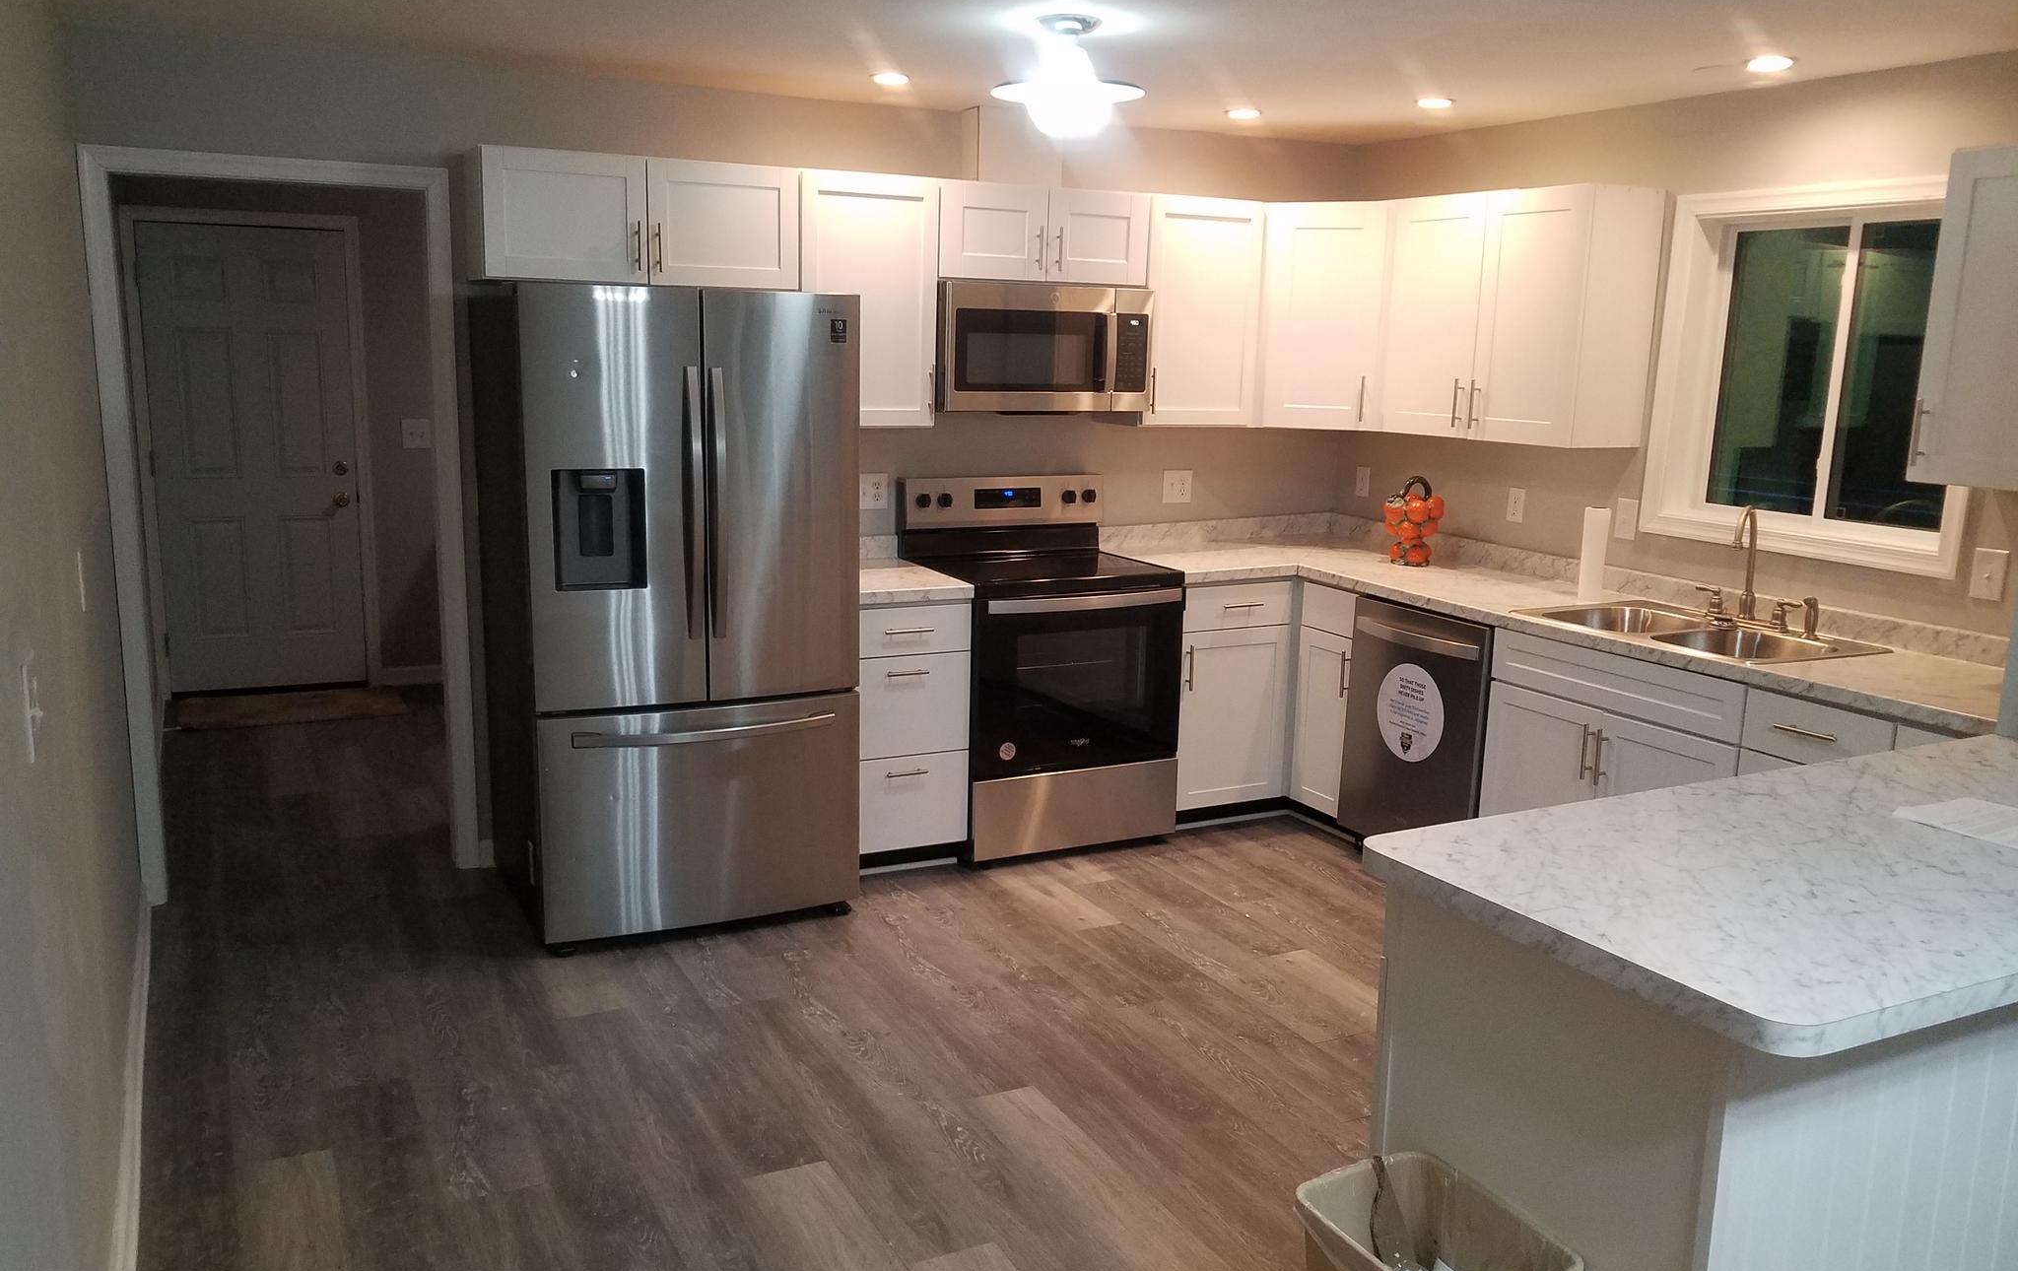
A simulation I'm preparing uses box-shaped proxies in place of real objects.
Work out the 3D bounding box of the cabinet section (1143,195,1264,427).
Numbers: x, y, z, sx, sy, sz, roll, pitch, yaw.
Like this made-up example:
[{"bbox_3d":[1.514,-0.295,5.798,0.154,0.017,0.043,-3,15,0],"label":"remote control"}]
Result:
[{"bbox_3d":[0.608,-1.132,5.348,0.465,0.765,0.320,-4,12,-26],"label":"cabinet section"}]

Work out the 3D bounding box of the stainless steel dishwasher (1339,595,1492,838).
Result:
[{"bbox_3d":[1.529,0.315,4.932,0.610,0.845,0.608,-4,12,-27],"label":"stainless steel dishwasher"}]

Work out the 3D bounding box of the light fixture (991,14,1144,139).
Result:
[{"bbox_3d":[0.138,-1.297,3.540,0.354,0.268,0.354,1,11,0],"label":"light fixture"}]

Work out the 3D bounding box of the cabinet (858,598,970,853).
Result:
[{"bbox_3d":[-0.455,0.239,4.914,0.450,0.810,0.630,-4,12,-26],"label":"cabinet"}]

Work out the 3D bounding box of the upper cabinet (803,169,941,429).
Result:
[{"bbox_3d":[-0.495,-1.057,4.839,0.452,0.774,0.313,-4,12,-27],"label":"upper cabinet"}]

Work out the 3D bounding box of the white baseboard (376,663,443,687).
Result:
[{"bbox_3d":[-2.828,0.184,7.218,0.315,0.085,0.015,-4,12,-27],"label":"white baseboard"}]

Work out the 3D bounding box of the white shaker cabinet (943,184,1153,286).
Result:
[{"bbox_3d":[0.063,-1.321,5.033,0.762,0.300,0.320,-4,12,-26],"label":"white shaker cabinet"}]

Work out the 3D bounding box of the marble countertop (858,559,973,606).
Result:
[{"bbox_3d":[-0.442,-0.175,4.851,0.434,0.042,0.636,-4,12,-27],"label":"marble countertop"}]

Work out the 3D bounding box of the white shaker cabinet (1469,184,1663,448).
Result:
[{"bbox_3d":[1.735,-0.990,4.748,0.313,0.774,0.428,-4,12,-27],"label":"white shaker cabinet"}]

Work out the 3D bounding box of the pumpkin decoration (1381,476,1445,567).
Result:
[{"bbox_3d":[1.414,-0.399,5.292,0.212,0.302,0.190,4,11,14],"label":"pumpkin decoration"}]

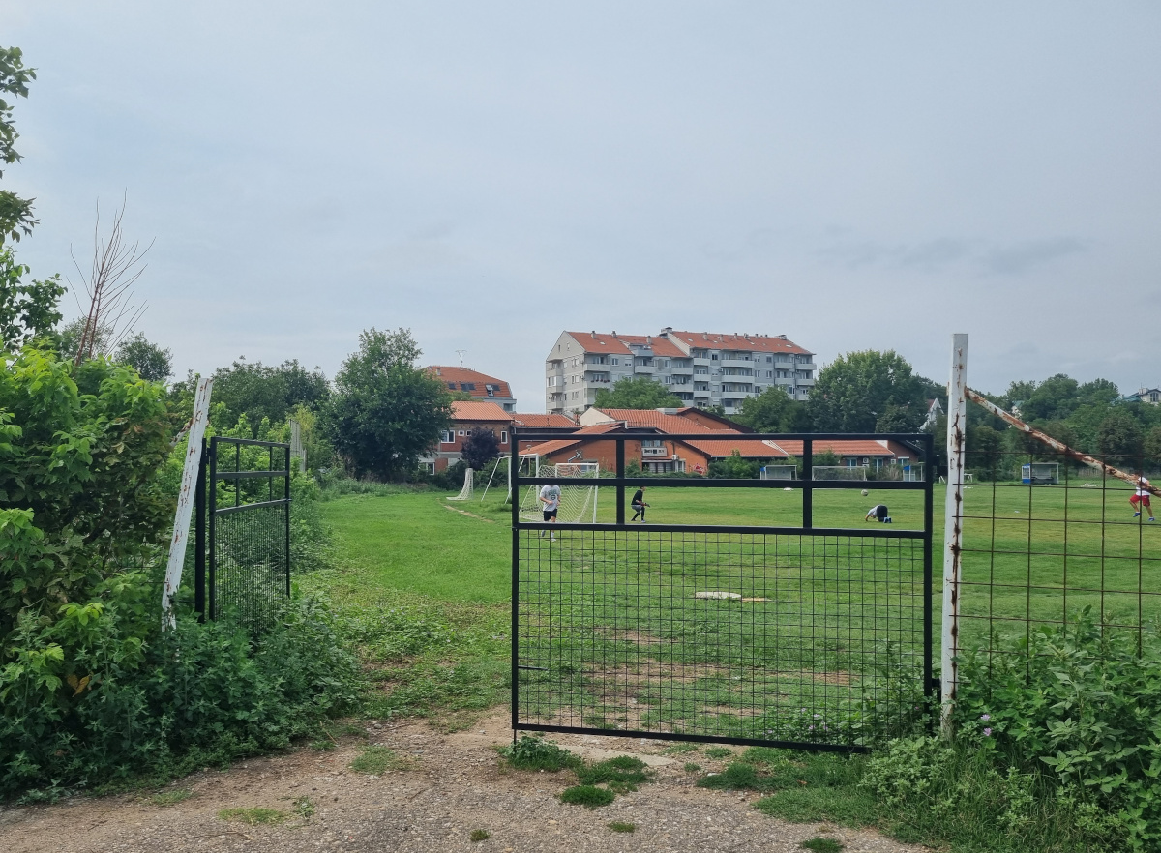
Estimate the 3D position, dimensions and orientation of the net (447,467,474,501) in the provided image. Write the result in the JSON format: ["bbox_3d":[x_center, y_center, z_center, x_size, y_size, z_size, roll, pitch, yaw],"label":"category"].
[{"bbox_3d":[-7.850,3.654,56.194,1.500,2.050,5.000,1,-3,-12],"label":"net"}]

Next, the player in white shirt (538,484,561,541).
[{"bbox_3d":[-0.808,2.284,23.923,0.580,1.740,0.550,1,-3,-12],"label":"player in white shirt"}]

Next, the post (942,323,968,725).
[{"bbox_3d":[2.260,0.673,5.285,0.085,2.460,0.085,2,-2,11],"label":"post"}]

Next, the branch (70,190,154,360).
[{"bbox_3d":[-4.301,-1.327,8.000,0.700,1.580,0.600,1,-3,-28],"label":"branch"}]

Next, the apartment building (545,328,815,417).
[{"bbox_3d":[18.848,-4.385,164.884,48.000,26.800,18.000,1,-3,-24],"label":"apartment building"}]

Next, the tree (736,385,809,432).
[{"bbox_3d":[25.638,0.681,117.270,10.000,12.640,9.500,0,-2,0],"label":"tree"}]

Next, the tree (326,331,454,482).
[{"bbox_3d":[-14.237,-1.231,64.255,9.300,11.940,9.000,0,-2,0],"label":"tree"}]

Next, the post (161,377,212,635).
[{"bbox_3d":[-2.493,0.720,5.424,0.075,2.080,0.075,7,-3,18],"label":"post"}]

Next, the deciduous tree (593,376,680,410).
[{"bbox_3d":[7.337,0.177,115.288,11.300,13.480,10.500,0,-2,0],"label":"deciduous tree"}]

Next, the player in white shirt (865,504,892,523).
[{"bbox_3d":[10.911,3.202,32.191,0.580,0.660,1.050,1,-3,-16],"label":"player in white shirt"}]

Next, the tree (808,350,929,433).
[{"bbox_3d":[39.609,-1.721,120.378,16.000,17.710,14.500,0,-2,0],"label":"tree"}]

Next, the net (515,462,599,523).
[{"bbox_3d":[-0.850,2.291,30.243,1.500,2.000,4.900,1,-3,-16],"label":"net"}]

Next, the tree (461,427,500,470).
[{"bbox_3d":[-8.851,2.756,76.953,3.300,5.430,3.300,0,-3,0],"label":"tree"}]

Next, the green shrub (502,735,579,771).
[{"bbox_3d":[-0.206,1.658,4.482,0.410,0.140,0.280,0,-3,0],"label":"green shrub"}]

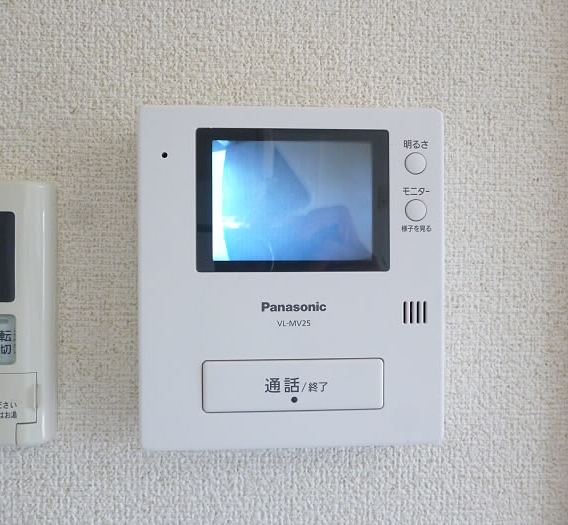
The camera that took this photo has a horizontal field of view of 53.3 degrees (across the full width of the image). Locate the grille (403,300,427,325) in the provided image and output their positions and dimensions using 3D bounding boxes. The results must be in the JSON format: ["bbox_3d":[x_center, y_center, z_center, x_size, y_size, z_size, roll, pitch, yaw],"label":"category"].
[{"bbox_3d":[0.046,0.018,0.201,0.008,0.008,0.002,0,1,-3],"label":"grille"}]

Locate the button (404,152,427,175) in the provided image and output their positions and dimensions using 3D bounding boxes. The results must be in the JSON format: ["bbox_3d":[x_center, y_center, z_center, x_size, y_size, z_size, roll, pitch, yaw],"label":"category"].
[{"bbox_3d":[0.047,-0.035,0.200,0.008,0.008,0.003,0,1,-3],"label":"button"}]

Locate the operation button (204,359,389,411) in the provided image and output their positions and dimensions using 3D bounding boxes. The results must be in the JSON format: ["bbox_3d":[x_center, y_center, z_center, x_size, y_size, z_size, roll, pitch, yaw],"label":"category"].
[{"bbox_3d":[0.003,0.043,0.199,0.064,0.018,0.004,0,1,-3],"label":"operation button"}]

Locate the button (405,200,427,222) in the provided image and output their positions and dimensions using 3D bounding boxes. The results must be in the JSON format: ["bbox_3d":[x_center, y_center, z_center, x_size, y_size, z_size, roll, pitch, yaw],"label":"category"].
[{"bbox_3d":[0.047,-0.018,0.201,0.008,0.008,0.003,0,1,-3],"label":"button"}]

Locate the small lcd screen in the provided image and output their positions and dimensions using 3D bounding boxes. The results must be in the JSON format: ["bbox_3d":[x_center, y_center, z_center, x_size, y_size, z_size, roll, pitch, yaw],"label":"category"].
[{"bbox_3d":[0.003,-0.022,0.199,0.068,0.050,0.004,0,1,-3],"label":"small lcd screen"}]

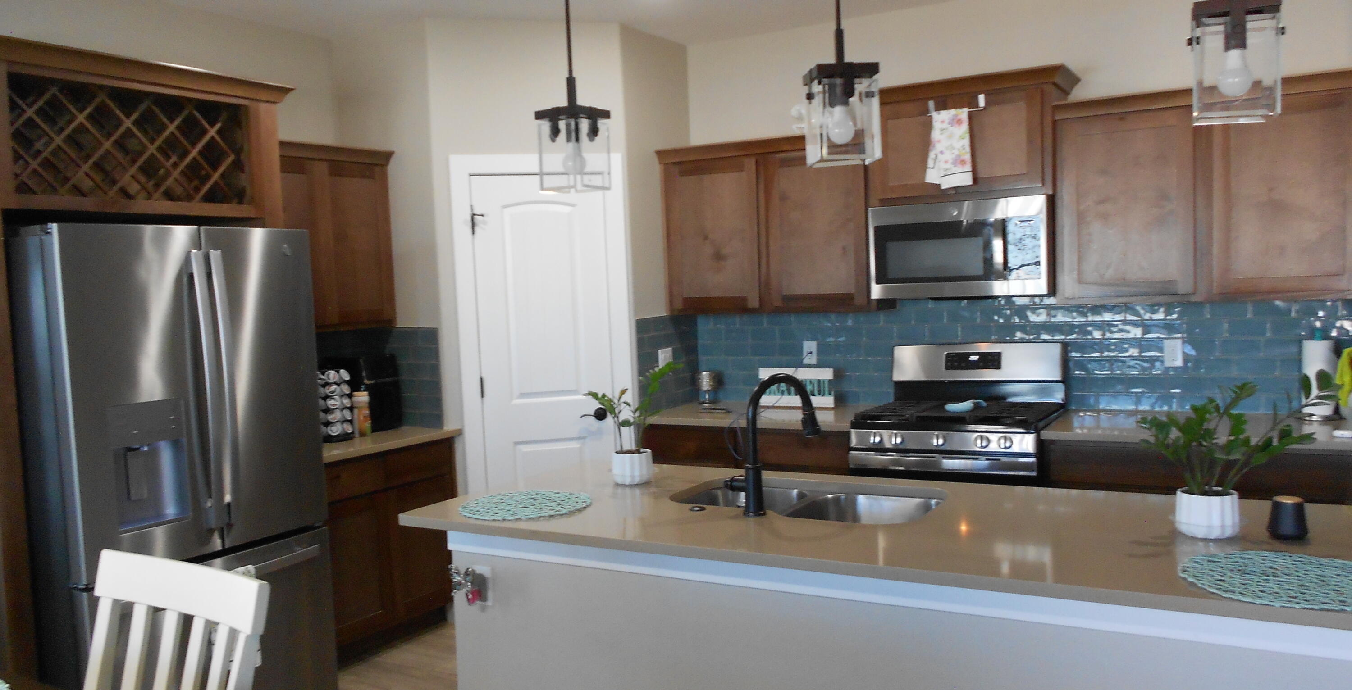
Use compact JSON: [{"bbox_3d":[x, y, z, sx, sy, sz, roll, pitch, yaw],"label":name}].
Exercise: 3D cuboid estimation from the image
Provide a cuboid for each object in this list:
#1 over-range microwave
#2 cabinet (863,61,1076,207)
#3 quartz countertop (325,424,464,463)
[{"bbox_3d":[1.280,-0.419,4.484,0.753,0.406,0.395,0,4,29],"label":"over-range microwave"},{"bbox_3d":[1.261,-0.873,4.437,0.894,0.509,0.435,0,4,29],"label":"cabinet"},{"bbox_3d":[-1.494,0.433,4.459,0.649,0.031,0.905,0,4,29],"label":"quartz countertop"}]

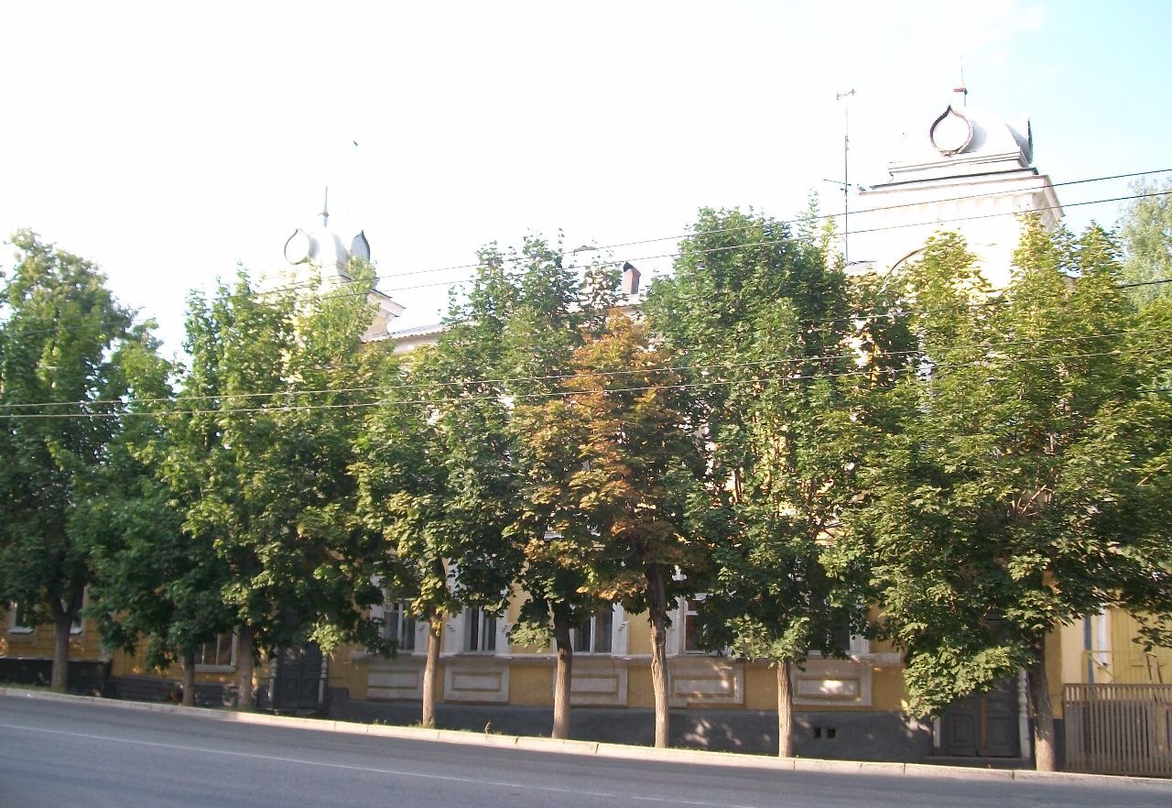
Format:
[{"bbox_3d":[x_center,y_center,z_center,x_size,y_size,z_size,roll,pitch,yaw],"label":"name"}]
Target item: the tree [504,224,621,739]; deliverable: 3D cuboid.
[{"bbox_3d":[-0.455,1.462,24.020,2.615,9.944,2.615,1,-12,0],"label":"tree"}]

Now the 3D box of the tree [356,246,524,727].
[{"bbox_3d":[-3.028,1.479,24.966,3.554,9.931,3.554,1,-12,0],"label":"tree"}]

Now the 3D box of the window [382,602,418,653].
[{"bbox_3d":[-4.259,5.028,27.676,0.900,1.248,0.150,-4,-13,20],"label":"window"}]

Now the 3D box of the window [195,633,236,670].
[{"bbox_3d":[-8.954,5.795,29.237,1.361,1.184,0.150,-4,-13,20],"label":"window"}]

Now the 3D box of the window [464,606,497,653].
[{"bbox_3d":[-2.349,4.915,26.996,0.812,1.198,0.150,-4,-13,20],"label":"window"}]

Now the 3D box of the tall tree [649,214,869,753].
[{"bbox_3d":[3.071,1.195,22.779,4.017,10.328,4.017,-4,-13,20],"label":"tall tree"}]

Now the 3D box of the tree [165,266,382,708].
[{"bbox_3d":[-6.827,1.591,26.343,4.530,9.697,4.530,-4,-13,20],"label":"tree"}]

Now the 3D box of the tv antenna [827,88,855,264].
[{"bbox_3d":[5.898,-5.312,28.203,0.668,4.323,0.600,-4,-13,20],"label":"tv antenna"}]

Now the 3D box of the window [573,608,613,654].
[{"bbox_3d":[0.159,4.753,26.107,0.926,1.158,0.150,-4,-13,20],"label":"window"}]

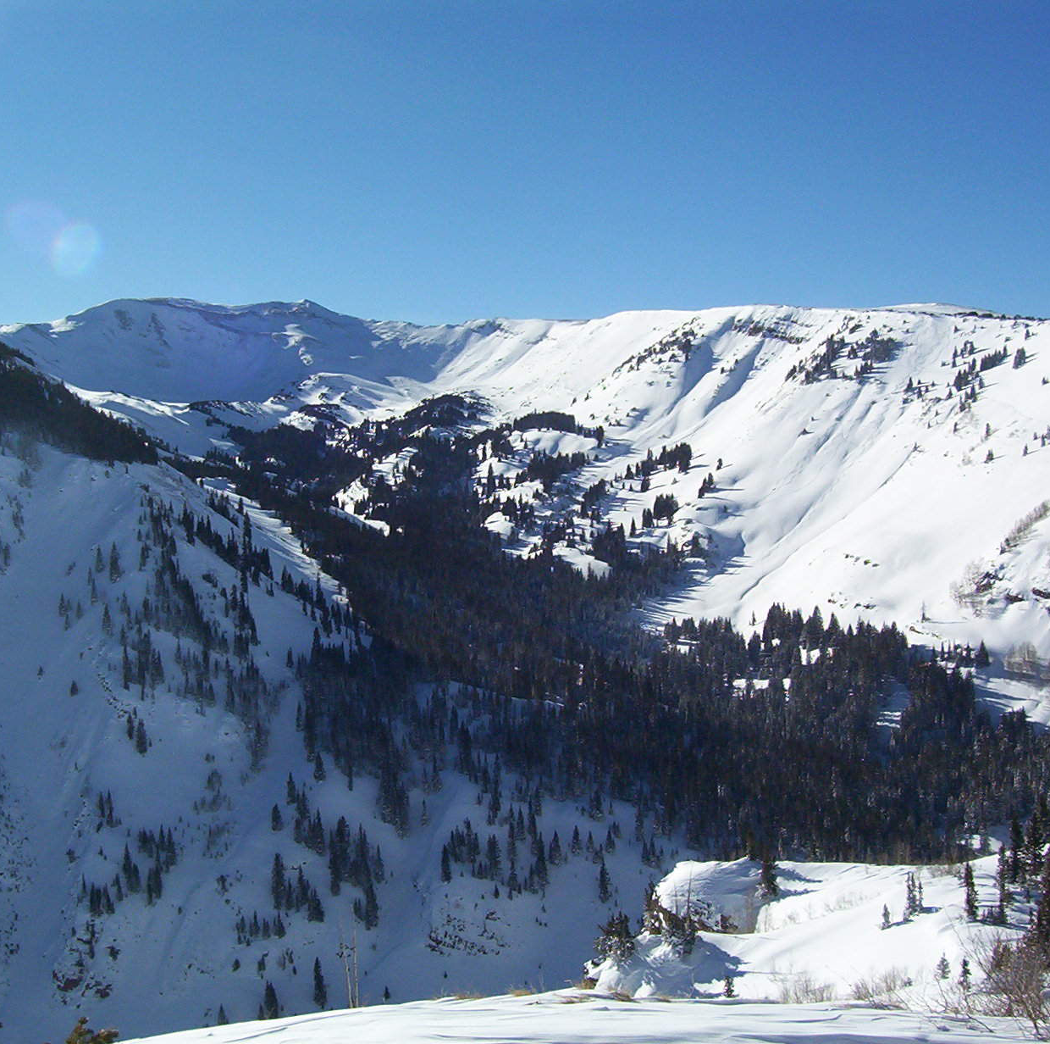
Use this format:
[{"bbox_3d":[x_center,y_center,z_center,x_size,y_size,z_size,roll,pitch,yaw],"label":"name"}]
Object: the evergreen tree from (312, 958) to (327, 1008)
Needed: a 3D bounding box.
[{"bbox_3d":[-71.518,160.839,600.000,4.400,17.500,4.400,-3,2,0],"label":"evergreen tree"}]

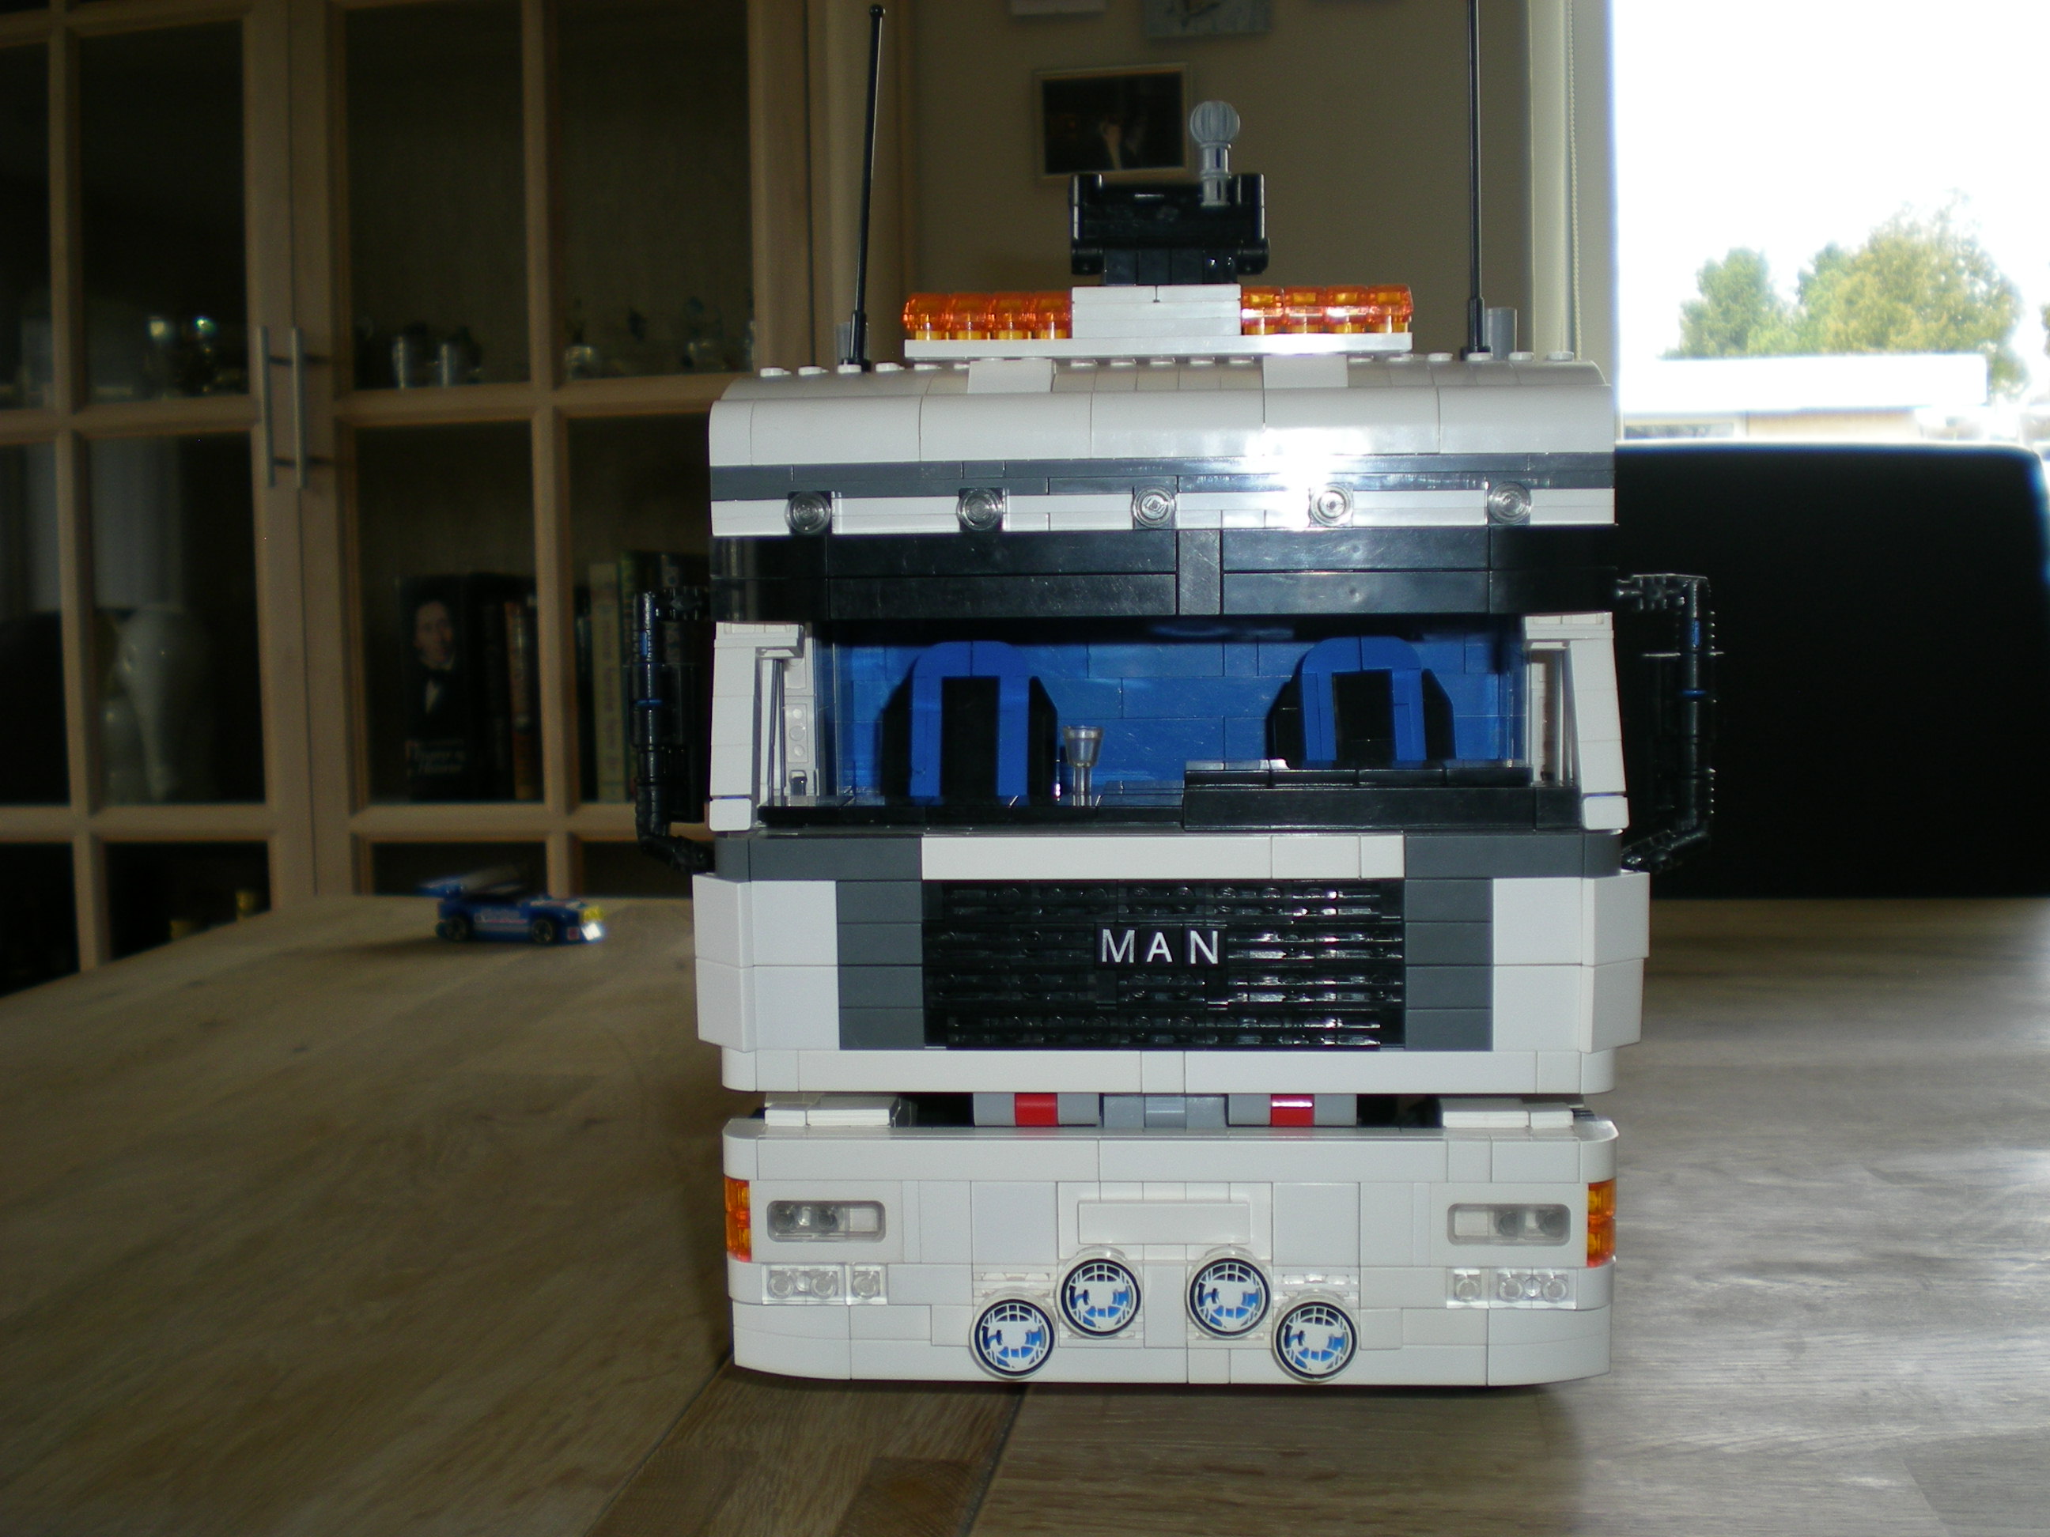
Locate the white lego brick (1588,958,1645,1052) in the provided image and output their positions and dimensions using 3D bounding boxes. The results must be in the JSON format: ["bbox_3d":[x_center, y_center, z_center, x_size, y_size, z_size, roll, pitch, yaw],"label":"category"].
[{"bbox_3d":[0.108,0.043,0.412,0.012,0.016,0.011,0,7,4],"label":"white lego brick"}]

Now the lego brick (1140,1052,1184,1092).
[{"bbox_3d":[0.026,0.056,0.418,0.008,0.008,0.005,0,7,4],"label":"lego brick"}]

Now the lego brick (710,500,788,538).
[{"bbox_3d":[-0.051,-0.048,0.429,0.016,0.006,0.008,0,7,4],"label":"lego brick"}]

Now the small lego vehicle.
[{"bbox_3d":[-0.227,0.061,1.000,0.071,0.029,0.032,0,5,14],"label":"small lego vehicle"}]

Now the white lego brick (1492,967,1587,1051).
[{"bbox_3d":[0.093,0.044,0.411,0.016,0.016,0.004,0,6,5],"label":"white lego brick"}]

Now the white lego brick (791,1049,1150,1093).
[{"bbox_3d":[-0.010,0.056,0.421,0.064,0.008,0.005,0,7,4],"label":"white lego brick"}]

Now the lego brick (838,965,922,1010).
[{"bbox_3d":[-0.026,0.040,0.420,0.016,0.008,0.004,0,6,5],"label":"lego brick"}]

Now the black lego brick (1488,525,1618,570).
[{"bbox_3d":[0.094,-0.039,0.402,0.024,0.008,0.009,-1,5,5],"label":"black lego brick"}]

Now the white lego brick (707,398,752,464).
[{"bbox_3d":[-0.054,-0.063,0.430,0.008,0.013,0.016,-1,5,6],"label":"white lego brick"}]

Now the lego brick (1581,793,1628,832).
[{"bbox_3d":[0.104,0.008,0.404,0.008,0.006,0.008,-1,5,5],"label":"lego brick"}]

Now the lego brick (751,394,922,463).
[{"bbox_3d":[-0.035,-0.064,0.427,0.032,0.013,0.014,0,6,4],"label":"lego brick"}]

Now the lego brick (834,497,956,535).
[{"bbox_3d":[-0.023,-0.048,0.427,0.024,0.006,0.008,0,6,5],"label":"lego brick"}]

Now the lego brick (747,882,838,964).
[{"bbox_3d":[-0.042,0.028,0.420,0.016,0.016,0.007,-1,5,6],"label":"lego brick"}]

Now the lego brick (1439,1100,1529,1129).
[{"bbox_3d":[0.085,0.063,0.417,0.016,0.003,0.015,-1,5,6],"label":"lego brick"}]

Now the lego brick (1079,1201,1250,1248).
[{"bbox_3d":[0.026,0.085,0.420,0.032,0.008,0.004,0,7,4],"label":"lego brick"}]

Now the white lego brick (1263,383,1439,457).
[{"bbox_3d":[0.061,-0.064,0.419,0.032,0.013,0.008,0,7,4],"label":"white lego brick"}]

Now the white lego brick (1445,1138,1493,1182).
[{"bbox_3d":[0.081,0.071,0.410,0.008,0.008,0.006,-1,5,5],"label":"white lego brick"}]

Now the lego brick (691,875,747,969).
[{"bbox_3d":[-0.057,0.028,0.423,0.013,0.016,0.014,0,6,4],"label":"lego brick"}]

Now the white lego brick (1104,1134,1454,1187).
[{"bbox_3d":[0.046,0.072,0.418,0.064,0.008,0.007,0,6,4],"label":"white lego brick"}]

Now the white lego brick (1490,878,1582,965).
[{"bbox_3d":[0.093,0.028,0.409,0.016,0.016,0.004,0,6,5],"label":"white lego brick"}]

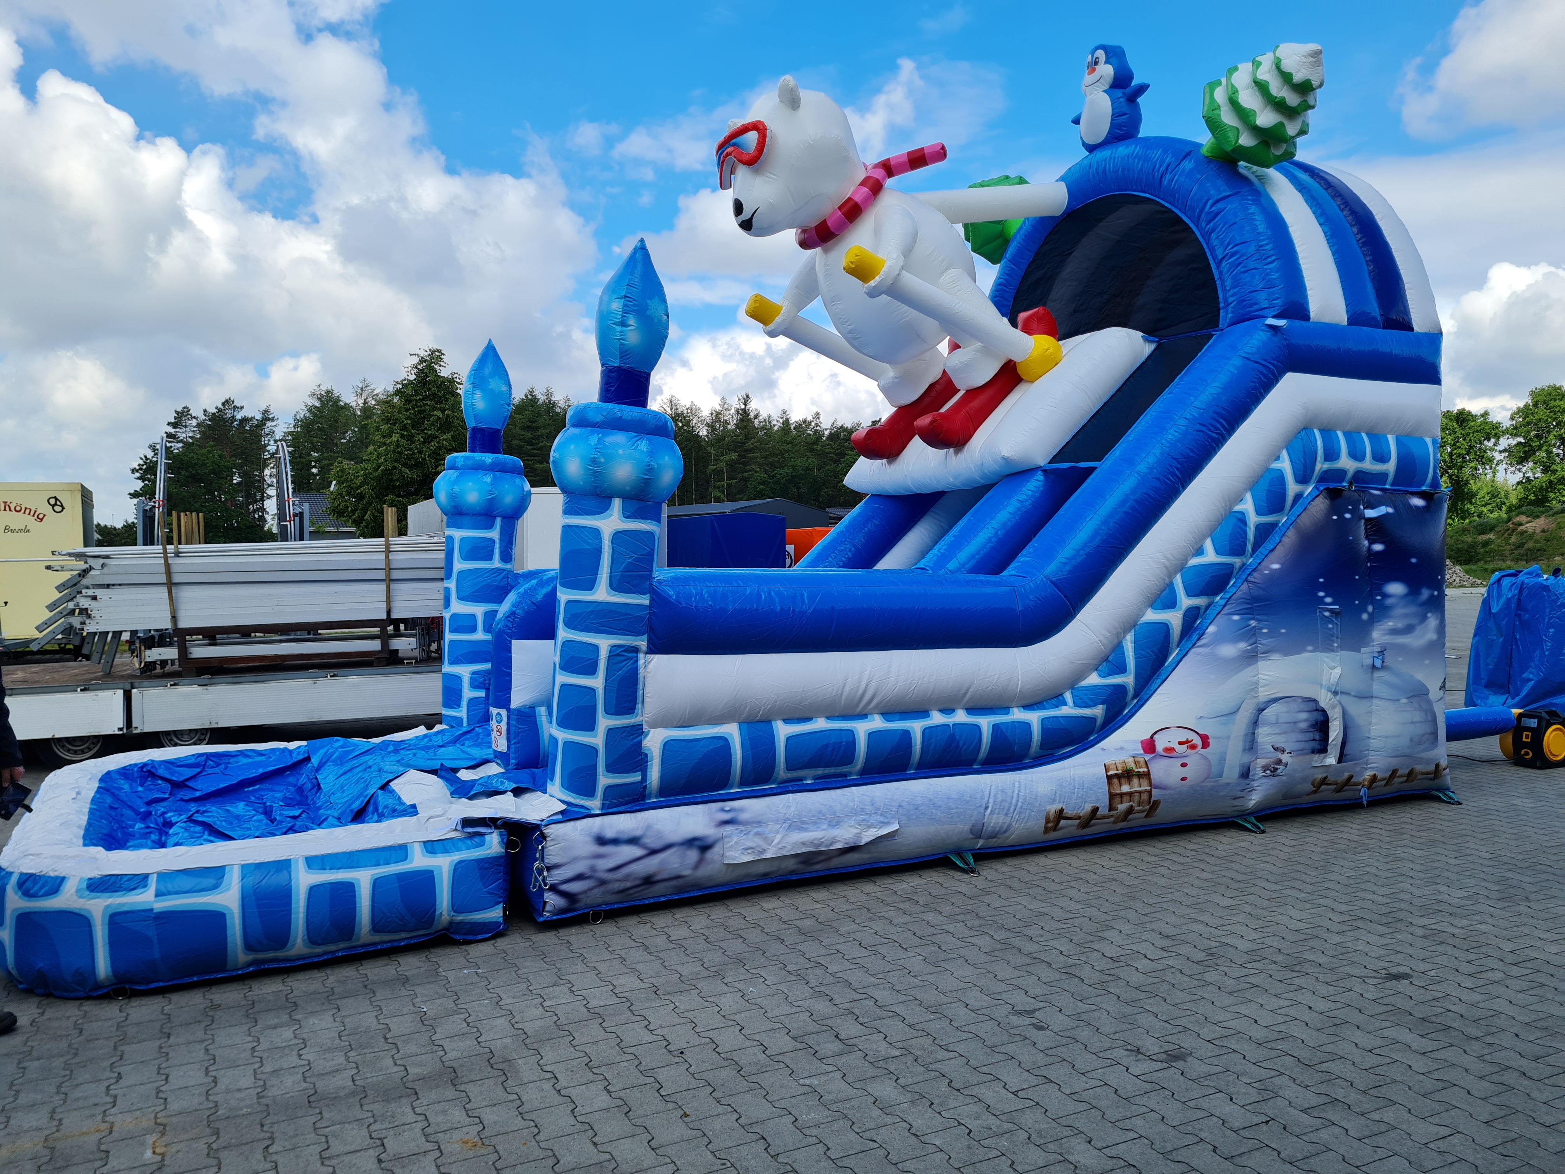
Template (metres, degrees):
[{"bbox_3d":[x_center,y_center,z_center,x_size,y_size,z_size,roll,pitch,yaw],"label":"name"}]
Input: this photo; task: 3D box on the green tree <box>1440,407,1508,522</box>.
[{"bbox_3d":[40.268,-6.631,69.856,6.500,8.000,6.500,1,2,30],"label":"green tree"}]

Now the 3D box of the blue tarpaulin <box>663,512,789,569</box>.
[{"bbox_3d":[-1.582,-0.731,30.144,2.050,2.100,3.800,-1,2,-25],"label":"blue tarpaulin"}]

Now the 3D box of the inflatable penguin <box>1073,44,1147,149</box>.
[{"bbox_3d":[2.478,-3.750,9.031,0.500,0.800,0.780,-1,2,-26],"label":"inflatable penguin"}]

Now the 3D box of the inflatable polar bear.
[{"bbox_3d":[0.631,-2.238,8.195,2.250,2.100,1.720,-1,2,-26],"label":"inflatable polar bear"}]

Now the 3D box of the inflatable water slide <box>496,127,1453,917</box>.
[{"bbox_3d":[0.958,-0.955,8.417,6.450,4.860,3.700,-1,2,-26],"label":"inflatable water slide"}]

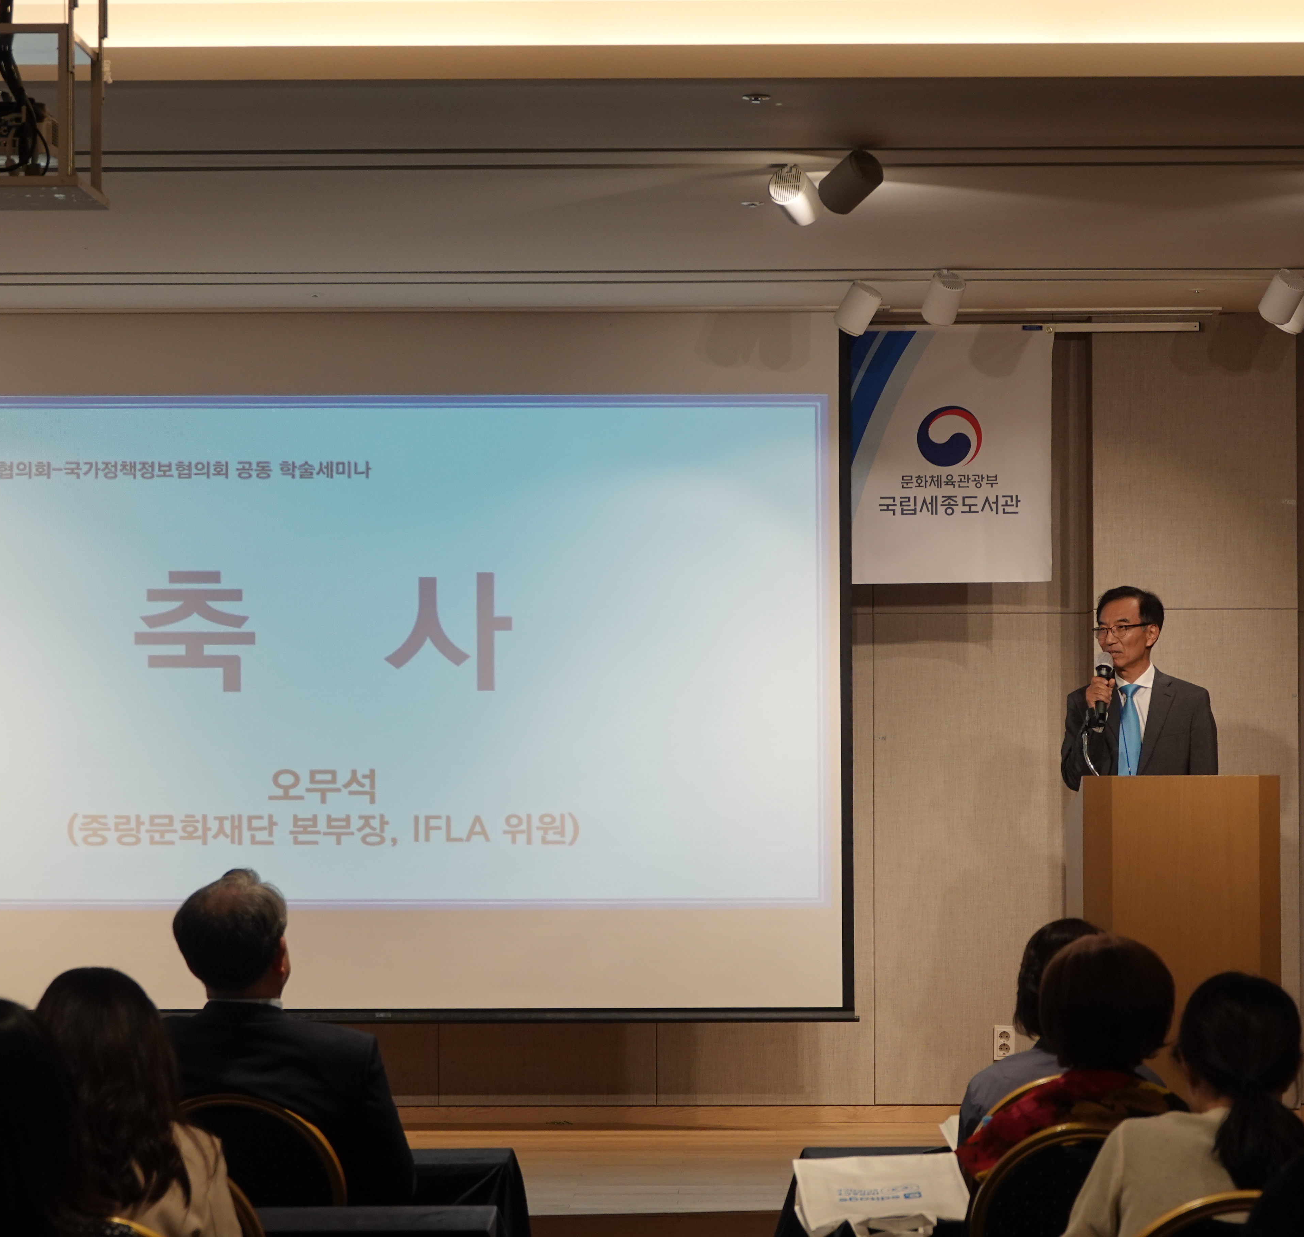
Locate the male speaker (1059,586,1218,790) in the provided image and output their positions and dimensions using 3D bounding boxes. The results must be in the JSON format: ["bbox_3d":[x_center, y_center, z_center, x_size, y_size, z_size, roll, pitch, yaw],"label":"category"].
[{"bbox_3d":[1.456,0.781,13.518,0.490,1.754,0.340,-1,-2,18],"label":"male speaker"}]

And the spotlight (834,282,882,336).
[{"bbox_3d":[0.656,-0.983,14.401,0.110,0.140,0.110,2,31,-49],"label":"spotlight"}]

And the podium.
[{"bbox_3d":[1.506,1.044,13.034,0.558,1.186,0.530,0,-2,1],"label":"podium"}]

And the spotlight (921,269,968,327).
[{"bbox_3d":[0.908,-0.992,14.106,0.110,0.140,0.110,1,36,-22],"label":"spotlight"}]

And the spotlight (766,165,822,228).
[{"bbox_3d":[0.347,-1.027,11.049,0.100,0.100,0.122,-1,-27,26],"label":"spotlight"}]

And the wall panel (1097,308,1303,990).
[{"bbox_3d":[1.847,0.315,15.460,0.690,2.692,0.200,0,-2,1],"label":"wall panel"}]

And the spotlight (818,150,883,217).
[{"bbox_3d":[0.503,-1.099,11.437,0.110,0.110,0.140,2,-35,-44],"label":"spotlight"}]

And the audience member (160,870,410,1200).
[{"bbox_3d":[-0.743,1.133,8.702,0.560,1.316,0.780,0,-2,9],"label":"audience member"}]

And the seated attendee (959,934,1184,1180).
[{"bbox_3d":[0.778,1.164,8.084,0.480,1.212,0.740,0,-2,1],"label":"seated attendee"}]

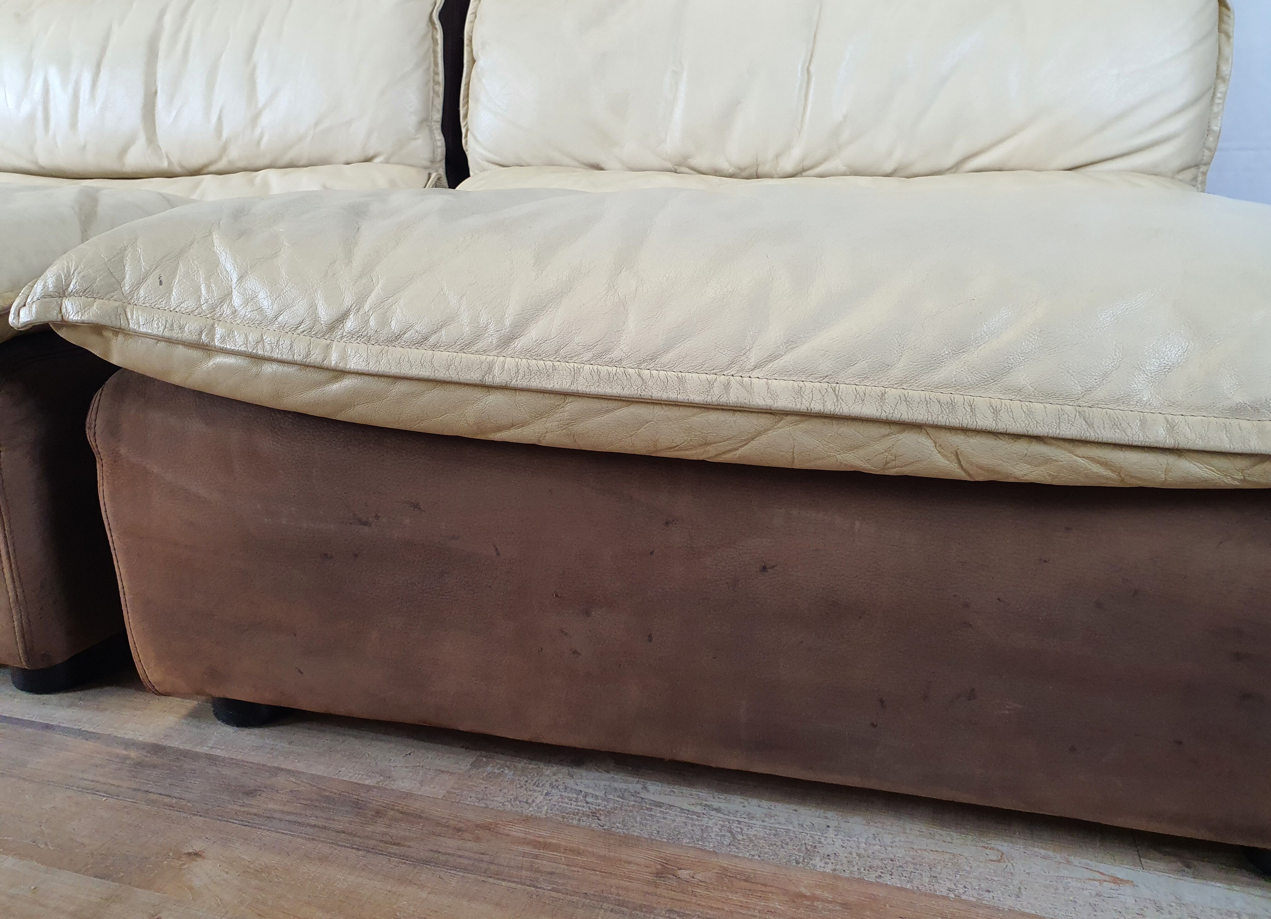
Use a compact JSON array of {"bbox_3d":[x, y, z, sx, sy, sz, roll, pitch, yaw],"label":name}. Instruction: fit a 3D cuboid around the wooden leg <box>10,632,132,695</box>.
[{"bbox_3d":[-0.499,0.166,0.819,0.064,0.042,0.064,4,21,11],"label":"wooden leg"}]

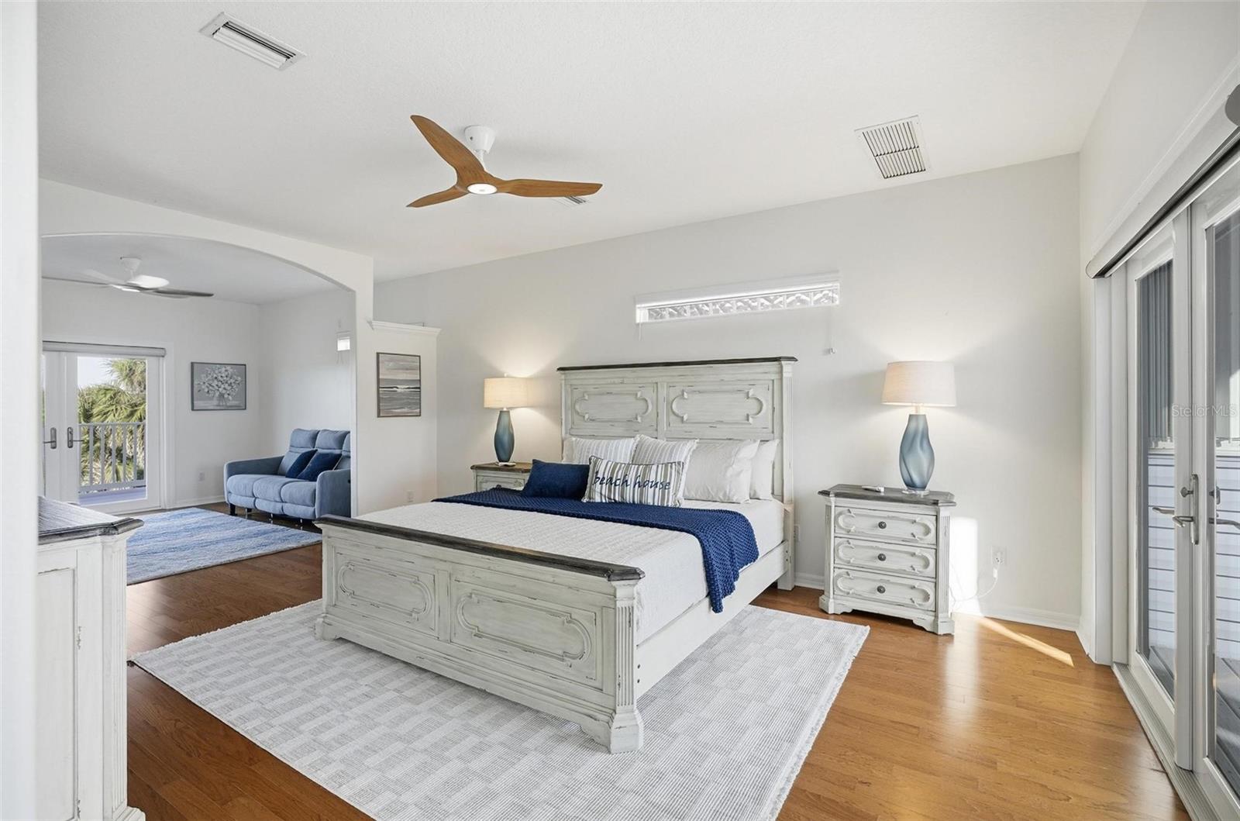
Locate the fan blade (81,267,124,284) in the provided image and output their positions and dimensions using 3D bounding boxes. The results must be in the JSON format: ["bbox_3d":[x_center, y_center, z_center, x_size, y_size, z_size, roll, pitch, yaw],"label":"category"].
[{"bbox_3d":[-4.734,-1.244,5.080,0.150,0.060,0.580,0,0,-14],"label":"fan blade"}]

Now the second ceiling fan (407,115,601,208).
[{"bbox_3d":[-0.788,-1.326,2.874,1.230,0.320,1.150,0,0,32],"label":"second ceiling fan"}]

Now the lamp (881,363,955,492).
[{"bbox_3d":[1.812,0.106,3.340,0.400,0.810,0.400,0,0,32],"label":"lamp"}]

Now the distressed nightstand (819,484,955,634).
[{"bbox_3d":[1.661,0.889,3.439,0.752,0.757,0.430,0,0,31],"label":"distressed nightstand"}]

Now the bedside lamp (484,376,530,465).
[{"bbox_3d":[-1.073,0.082,5.160,0.400,0.830,0.400,0,0,0],"label":"bedside lamp"}]

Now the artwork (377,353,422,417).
[{"bbox_3d":[-2.228,-0.250,5.593,0.035,0.635,0.515,0,0,32],"label":"artwork"}]

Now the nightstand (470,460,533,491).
[{"bbox_3d":[-0.967,0.876,5.074,0.752,0.757,0.430,0,0,31],"label":"nightstand"}]

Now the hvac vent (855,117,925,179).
[{"bbox_3d":[1.589,-1.466,3.157,0.300,0.030,0.780,0,0,34],"label":"hvac vent"}]

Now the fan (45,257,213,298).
[{"bbox_3d":[-4.826,-1.336,5.428,1.300,0.340,1.300,0,0,31],"label":"fan"}]

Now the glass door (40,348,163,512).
[{"bbox_3d":[-6.170,0.228,6.155,0.090,2.030,1.750,0,0,31],"label":"glass door"}]

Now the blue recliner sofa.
[{"bbox_3d":[-3.672,0.757,6.478,2.100,1.040,0.900,0,0,32],"label":"blue recliner sofa"}]

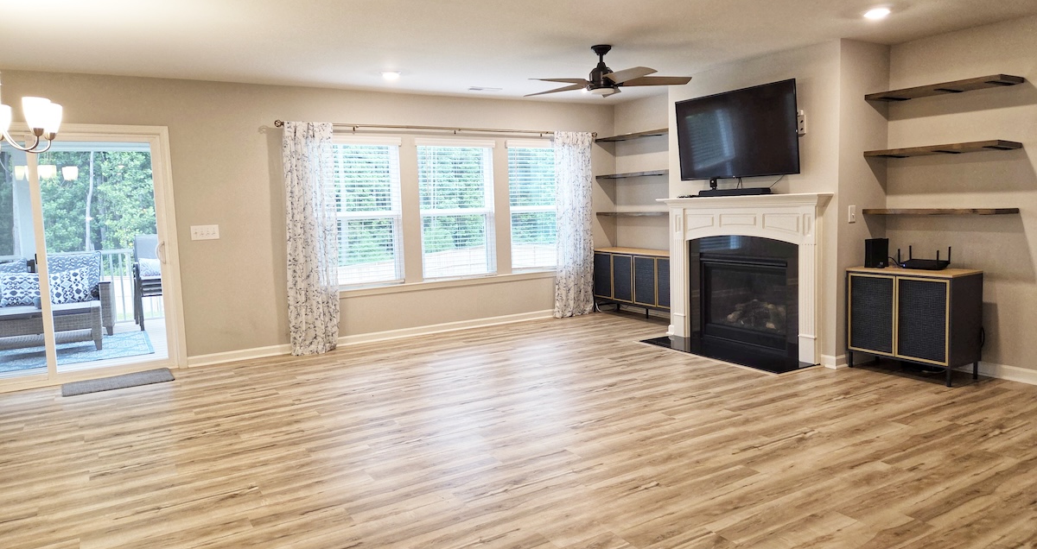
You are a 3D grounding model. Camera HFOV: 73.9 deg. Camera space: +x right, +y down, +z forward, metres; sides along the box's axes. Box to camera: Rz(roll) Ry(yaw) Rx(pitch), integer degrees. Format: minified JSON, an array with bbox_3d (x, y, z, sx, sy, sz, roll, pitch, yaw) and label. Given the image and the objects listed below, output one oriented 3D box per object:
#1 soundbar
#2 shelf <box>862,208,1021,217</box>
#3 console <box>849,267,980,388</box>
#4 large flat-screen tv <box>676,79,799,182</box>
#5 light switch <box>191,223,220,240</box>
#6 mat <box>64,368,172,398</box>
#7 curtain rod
[{"bbox_3d":[1.806,-0.685,5.774,0.090,0.054,0.700,-5,7,-31],"label":"soundbar"},{"bbox_3d":[3.003,-0.454,4.952,0.305,0.039,0.910,-5,7,-31],"label":"shelf"},{"bbox_3d":[2.839,0.338,4.990,0.392,0.757,0.757,-5,7,-31],"label":"console"},{"bbox_3d":[1.792,-1.155,5.696,0.065,0.710,1.240,-12,10,-30],"label":"large flat-screen tv"},{"bbox_3d":[-2.714,-0.362,5.971,0.212,0.117,0.008,-5,7,-31],"label":"light switch"},{"bbox_3d":[-3.193,0.859,5.514,0.762,0.012,0.460,-6,7,-36],"label":"mat"},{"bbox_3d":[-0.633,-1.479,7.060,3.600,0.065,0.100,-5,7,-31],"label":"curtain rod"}]

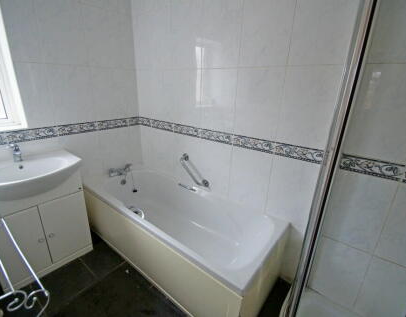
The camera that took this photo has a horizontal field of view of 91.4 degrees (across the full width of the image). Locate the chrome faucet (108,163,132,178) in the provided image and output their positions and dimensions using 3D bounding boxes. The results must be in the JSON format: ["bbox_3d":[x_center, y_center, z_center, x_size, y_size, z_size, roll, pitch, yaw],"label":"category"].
[{"bbox_3d":[-0.842,0.118,2.030,0.110,0.085,0.235,17,25,35],"label":"chrome faucet"}]

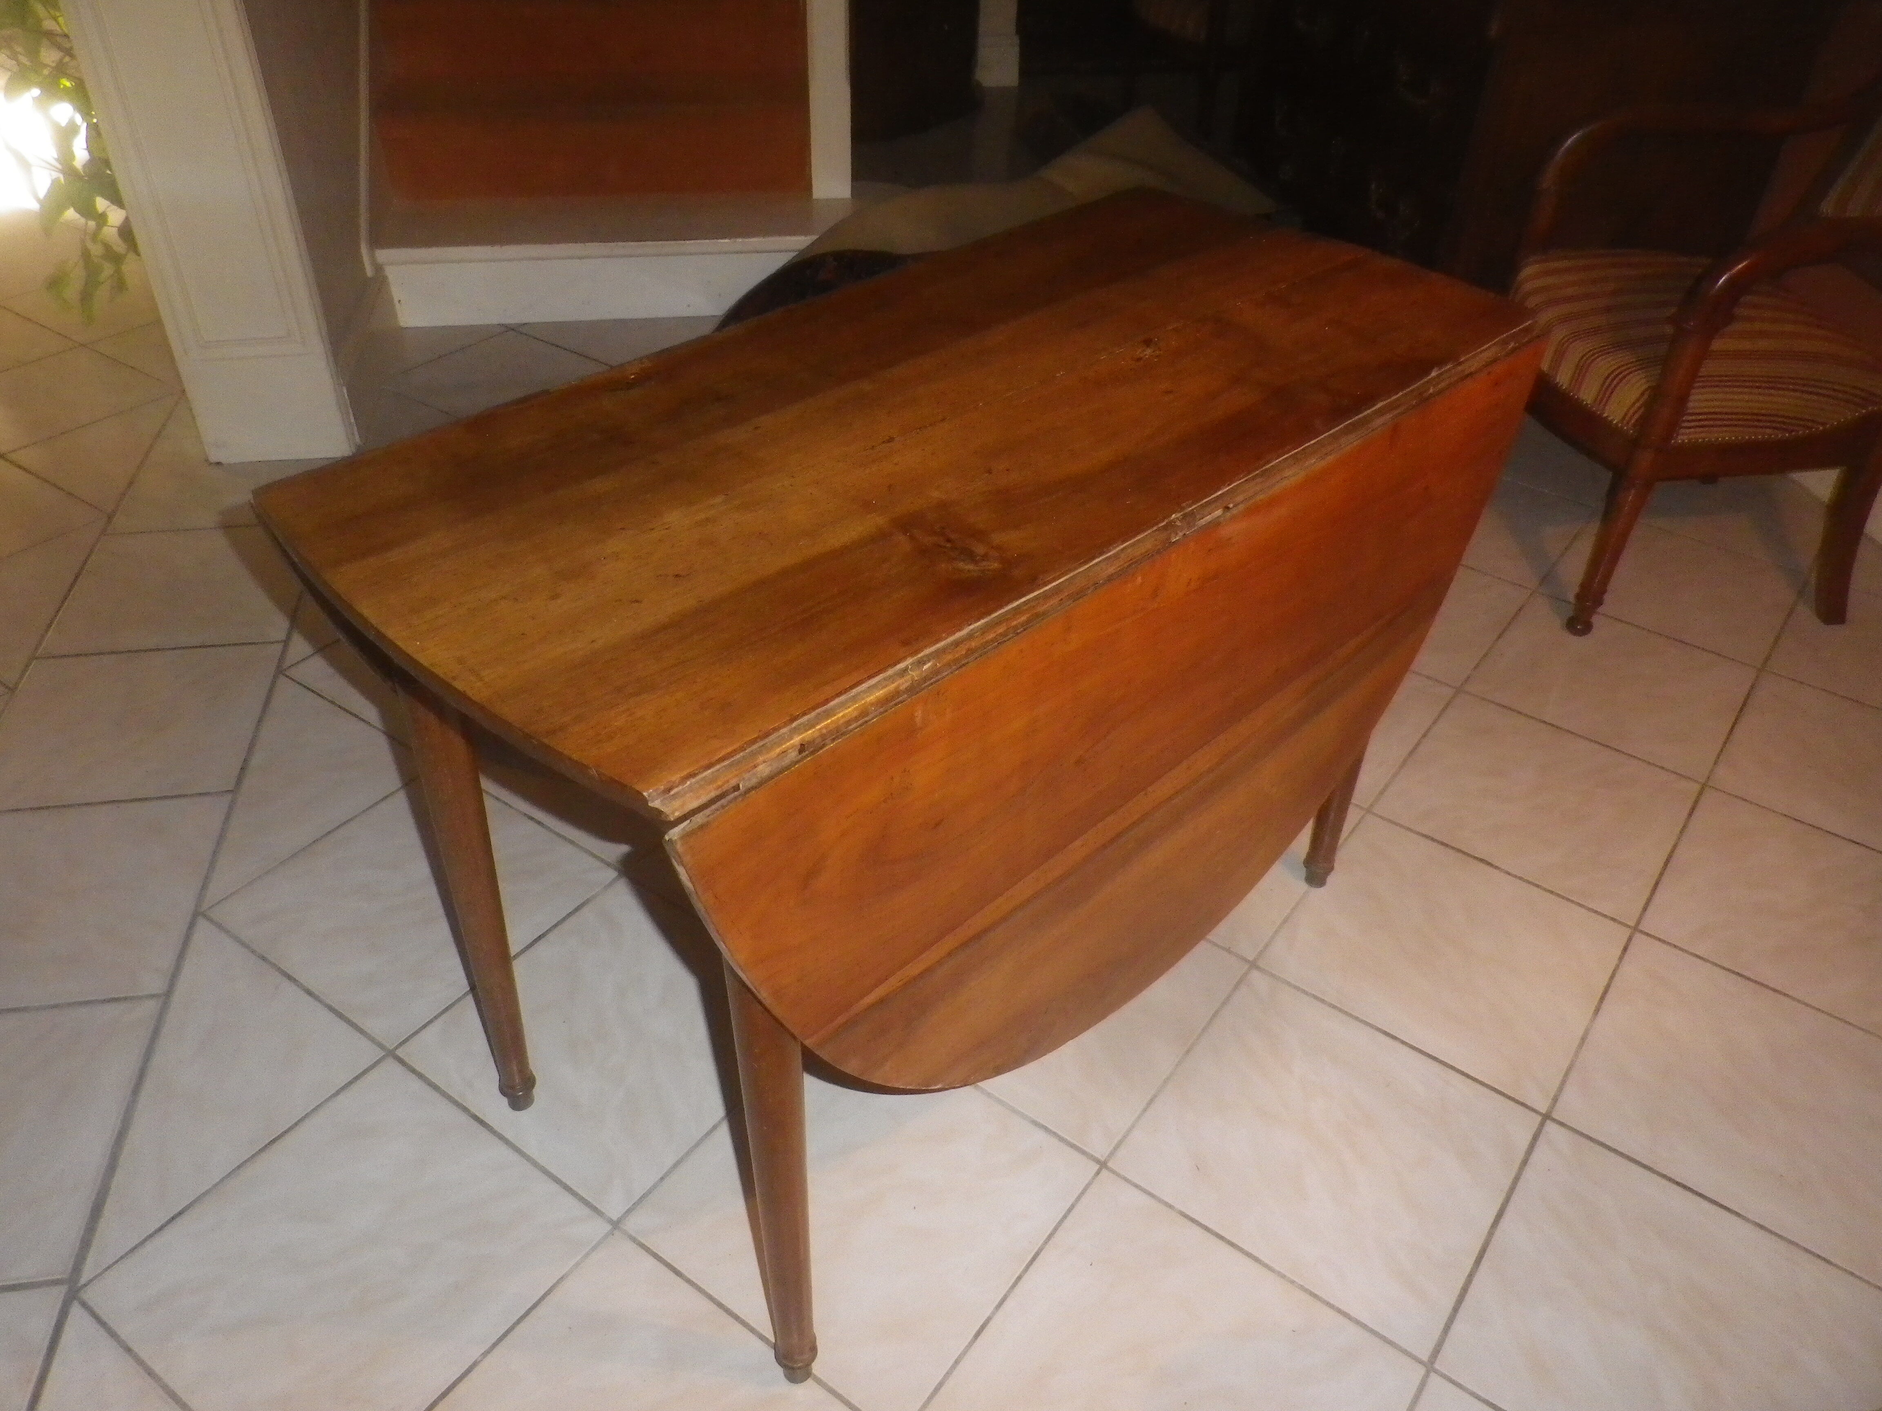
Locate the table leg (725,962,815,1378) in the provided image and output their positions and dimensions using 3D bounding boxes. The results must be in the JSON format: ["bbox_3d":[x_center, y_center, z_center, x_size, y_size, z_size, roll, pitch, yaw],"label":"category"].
[{"bbox_3d":[-0.121,0.351,1.028,0.053,0.632,0.053,31,46,33],"label":"table leg"}]

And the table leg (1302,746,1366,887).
[{"bbox_3d":[0.485,-0.024,1.538,0.053,0.632,0.053,31,46,33],"label":"table leg"}]

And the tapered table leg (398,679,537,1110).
[{"bbox_3d":[-0.431,0.172,1.252,0.053,0.632,0.053,31,46,33],"label":"tapered table leg"}]

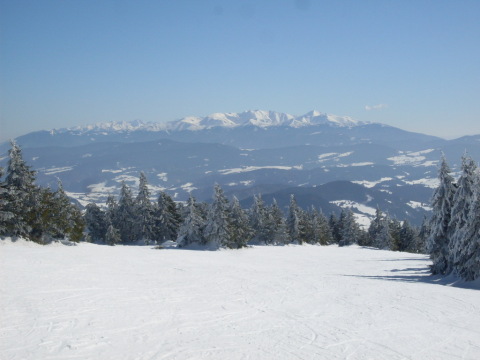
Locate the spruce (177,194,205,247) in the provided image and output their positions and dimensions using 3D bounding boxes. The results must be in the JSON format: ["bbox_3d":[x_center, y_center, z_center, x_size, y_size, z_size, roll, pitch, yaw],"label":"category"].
[{"bbox_3d":[-3.403,2.812,78.000,2.010,3.610,2.010,0,3,0],"label":"spruce"}]

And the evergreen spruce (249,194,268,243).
[{"bbox_3d":[1.455,2.986,86.000,1.610,3.750,1.610,0,3,0],"label":"evergreen spruce"}]

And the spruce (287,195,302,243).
[{"bbox_3d":[4.124,2.989,85.000,1.360,3.780,1.360,0,3,0],"label":"spruce"}]

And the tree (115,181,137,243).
[{"bbox_3d":[-8.892,2.546,88.000,1.720,4.860,1.720,0,3,0],"label":"tree"}]

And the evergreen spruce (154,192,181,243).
[{"bbox_3d":[-5.513,2.833,86.000,2.070,4.060,2.070,0,3,0],"label":"evergreen spruce"}]

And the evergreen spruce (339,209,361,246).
[{"bbox_3d":[8.287,3.595,85.000,1.660,2.880,1.660,0,3,0],"label":"evergreen spruce"}]

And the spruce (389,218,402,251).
[{"bbox_3d":[11.629,4.076,84.000,1.200,2.390,1.200,0,3,0],"label":"spruce"}]

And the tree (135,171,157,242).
[{"bbox_3d":[-7.236,2.182,86.000,1.840,5.510,1.840,0,3,0],"label":"tree"}]

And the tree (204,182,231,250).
[{"bbox_3d":[-1.493,2.535,78.000,1.940,4.440,1.940,0,3,0],"label":"tree"}]

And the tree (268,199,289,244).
[{"bbox_3d":[2.910,3.178,86.000,1.610,3.520,1.610,0,3,0],"label":"tree"}]

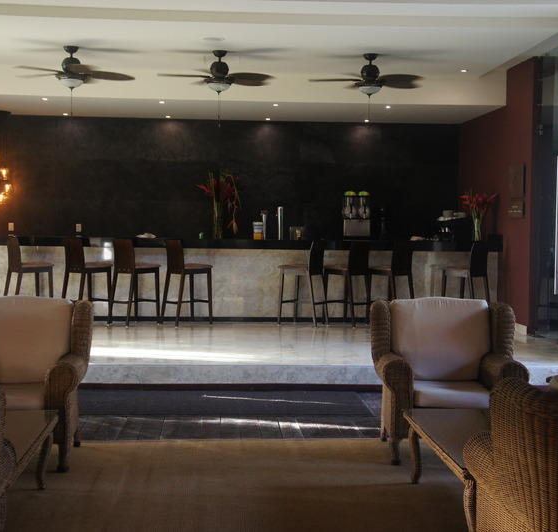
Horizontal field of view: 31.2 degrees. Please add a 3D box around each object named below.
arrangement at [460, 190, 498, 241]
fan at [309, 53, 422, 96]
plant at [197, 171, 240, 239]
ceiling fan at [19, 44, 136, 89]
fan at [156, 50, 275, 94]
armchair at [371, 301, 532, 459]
[{"bbox_3d":[2.653,-0.634,13.254,0.498,0.650,0.450,1,3,-3],"label":"arrangement"},{"bbox_3d":[1.001,-2.098,10.993,1.360,0.464,1.360,1,3,-3],"label":"fan"},{"bbox_3d":[-0.785,-0.785,13.043,0.550,0.870,0.450,1,3,-3],"label":"plant"},{"bbox_3d":[-2.232,-2.145,10.799,1.360,0.450,1.360,1,3,-3],"label":"ceiling fan"},{"bbox_3d":[-0.649,-2.118,10.894,1.360,0.449,1.360,1,3,-3],"label":"fan"},{"bbox_3d":[1.048,0.718,6.421,0.920,0.970,0.820,1,3,-3],"label":"armchair"}]

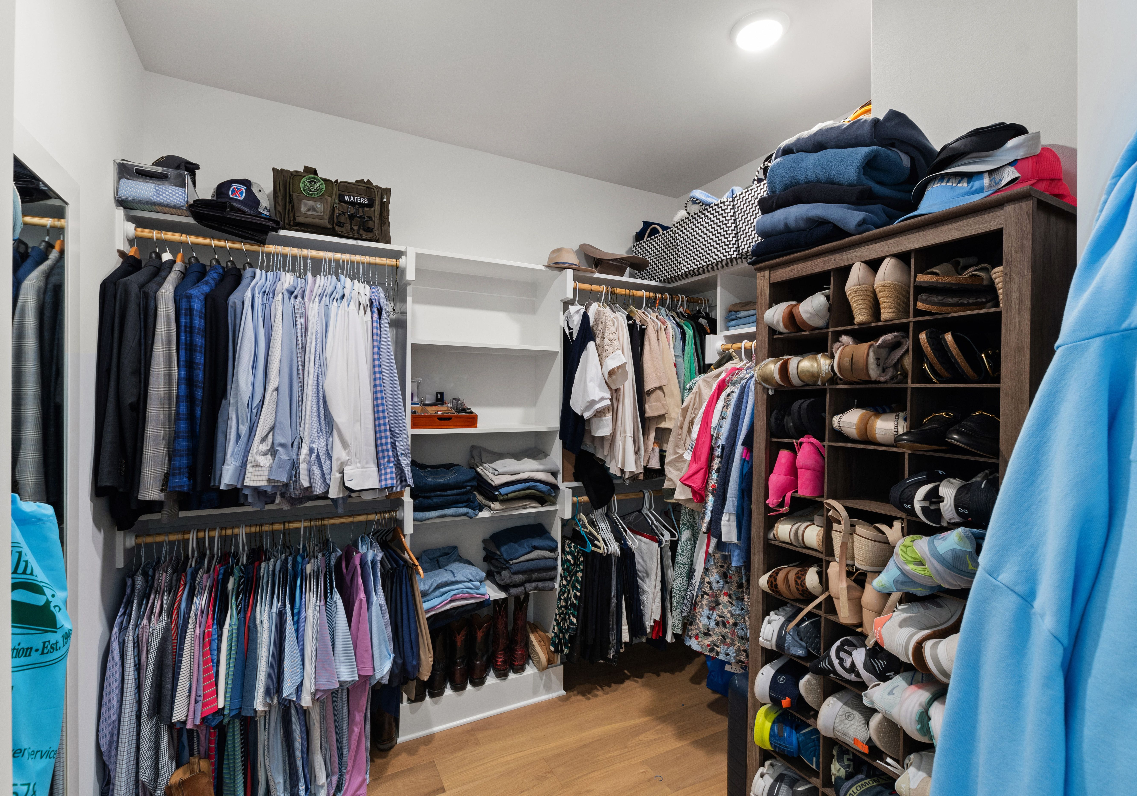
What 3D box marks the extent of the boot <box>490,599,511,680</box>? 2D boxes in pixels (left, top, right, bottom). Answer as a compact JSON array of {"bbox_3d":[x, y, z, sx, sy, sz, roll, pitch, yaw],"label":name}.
[{"bbox_3d":[-0.341,1.166,2.494,0.100,0.330,0.280,1,0,-13],"label":"boot"}]

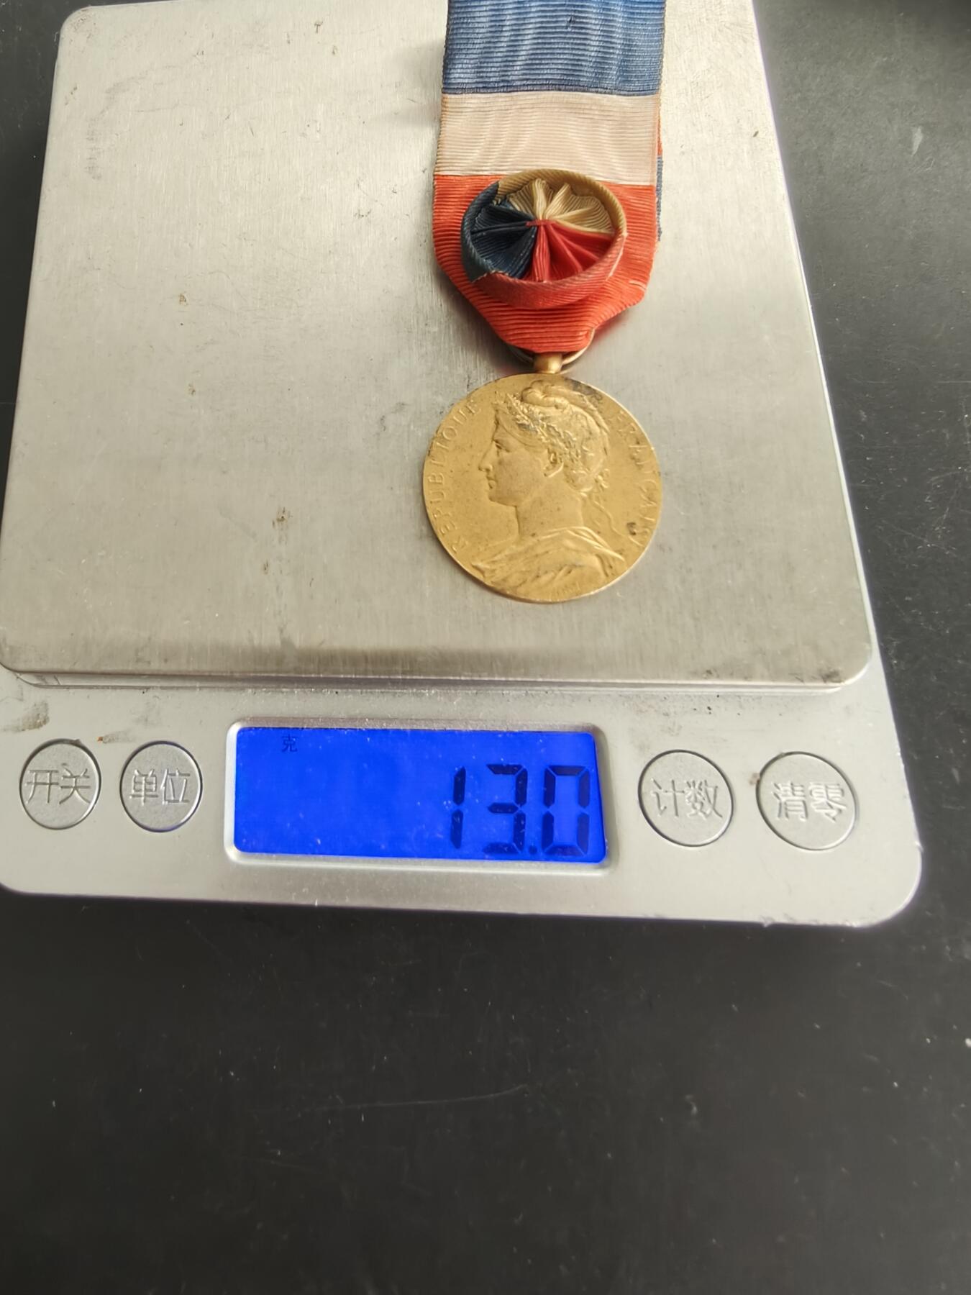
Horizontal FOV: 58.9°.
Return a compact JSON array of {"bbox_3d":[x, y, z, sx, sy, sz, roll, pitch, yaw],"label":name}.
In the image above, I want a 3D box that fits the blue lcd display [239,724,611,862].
[{"bbox_3d":[-0.007,0.017,0.097,0.041,0.003,0.014,2,71,-1],"label":"blue lcd display"}]

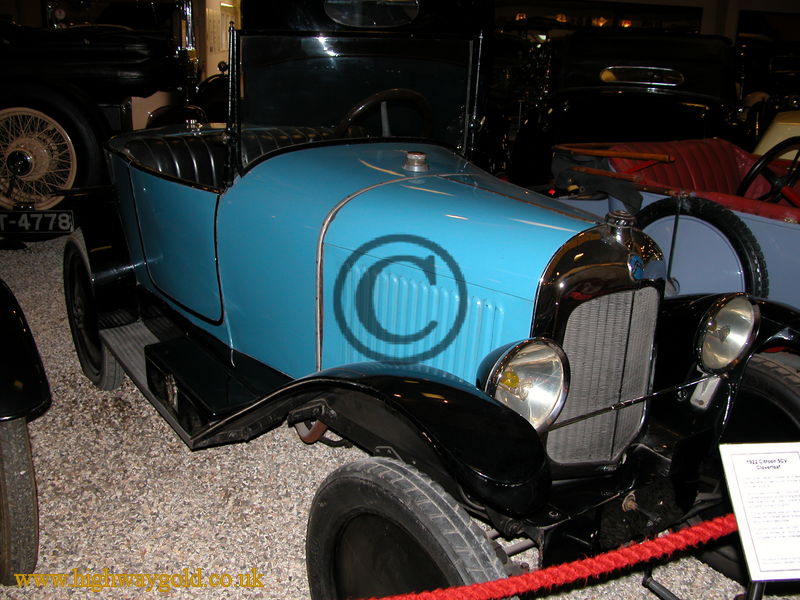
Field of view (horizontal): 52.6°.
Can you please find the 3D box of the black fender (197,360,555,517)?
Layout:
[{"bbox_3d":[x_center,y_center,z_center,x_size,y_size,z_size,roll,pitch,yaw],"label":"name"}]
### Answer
[{"bbox_3d":[-0.130,0.312,1.779,0.255,0.535,1.250,-10,21,-33],"label":"black fender"}]

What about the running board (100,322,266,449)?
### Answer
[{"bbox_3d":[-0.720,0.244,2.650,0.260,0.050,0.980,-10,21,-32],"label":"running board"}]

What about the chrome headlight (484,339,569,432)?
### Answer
[{"bbox_3d":[0.222,0.161,1.589,0.210,0.210,0.130,-10,21,-32],"label":"chrome headlight"}]

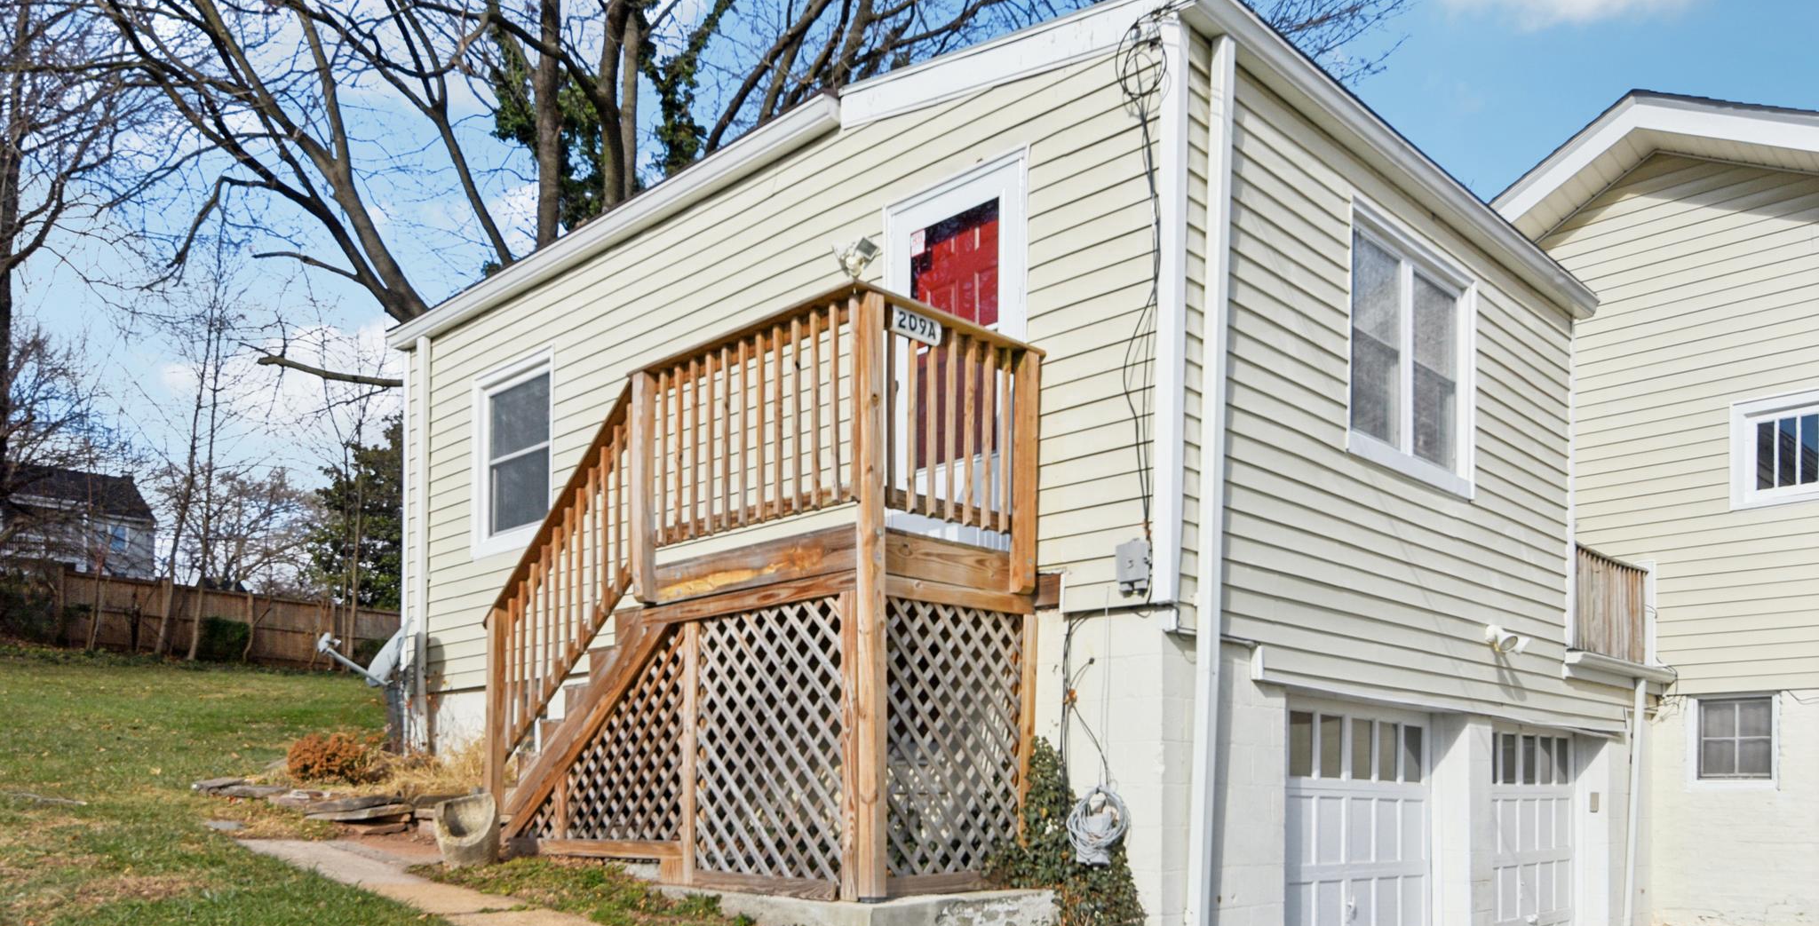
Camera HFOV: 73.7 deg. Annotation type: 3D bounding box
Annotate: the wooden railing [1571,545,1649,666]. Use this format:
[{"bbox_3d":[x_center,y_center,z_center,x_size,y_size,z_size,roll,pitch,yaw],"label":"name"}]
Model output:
[{"bbox_3d":[5.920,1.250,10.200,0.100,0.880,1.950,-7,-12,41],"label":"wooden railing"}]

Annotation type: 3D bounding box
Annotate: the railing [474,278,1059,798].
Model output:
[{"bbox_3d":[-1.030,0.600,6.920,3.550,2.400,1.220,-7,-12,41],"label":"railing"}]

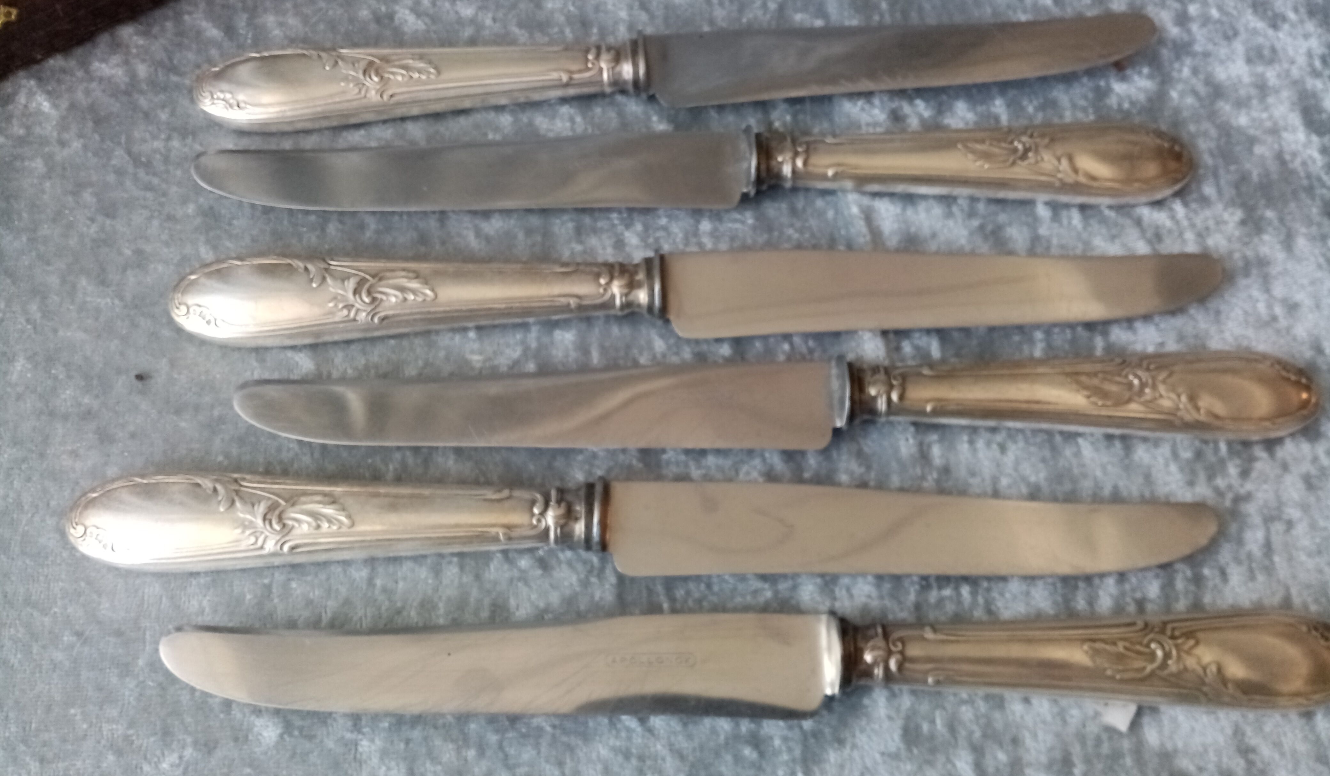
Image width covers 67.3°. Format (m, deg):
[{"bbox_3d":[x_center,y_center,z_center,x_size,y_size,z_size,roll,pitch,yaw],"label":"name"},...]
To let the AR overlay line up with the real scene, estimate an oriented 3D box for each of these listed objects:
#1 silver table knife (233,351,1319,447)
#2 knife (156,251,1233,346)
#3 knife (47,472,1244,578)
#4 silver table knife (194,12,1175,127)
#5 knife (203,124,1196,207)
[{"bbox_3d":[0.028,0.003,0.223,0.244,0.014,0.022,-1,70,-3],"label":"silver table knife"},{"bbox_3d":[0.011,-0.022,0.231,0.244,0.014,0.022,-1,70,-3],"label":"knife"},{"bbox_3d":[-0.002,0.029,0.212,0.244,0.014,0.022,1,70,-2],"label":"knife"},{"bbox_3d":[0.008,-0.081,0.252,0.244,0.014,0.022,-4,70,-4],"label":"silver table knife"},{"bbox_3d":[0.010,-0.054,0.243,0.244,0.014,0.022,-1,70,-3],"label":"knife"}]

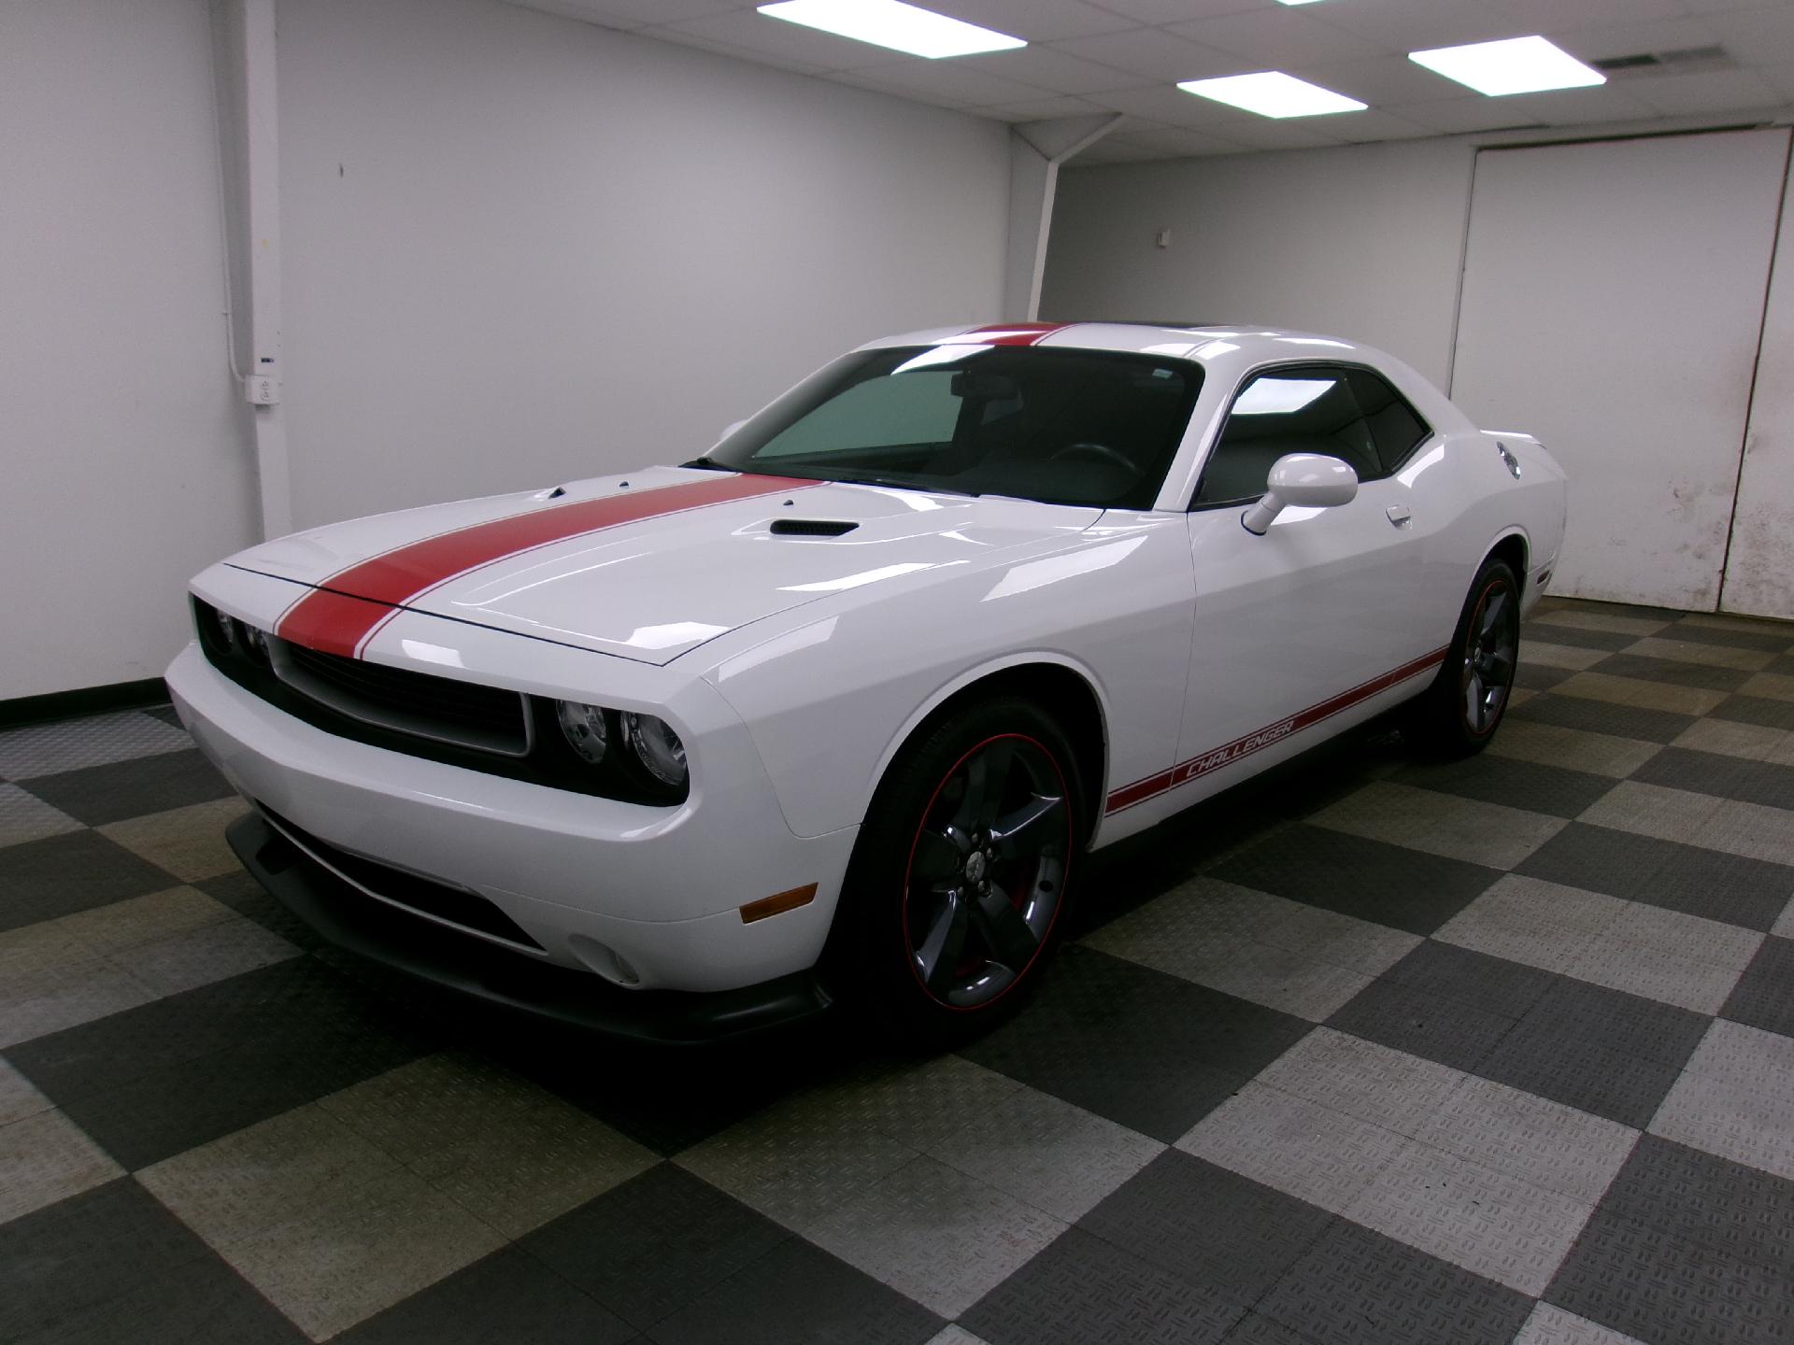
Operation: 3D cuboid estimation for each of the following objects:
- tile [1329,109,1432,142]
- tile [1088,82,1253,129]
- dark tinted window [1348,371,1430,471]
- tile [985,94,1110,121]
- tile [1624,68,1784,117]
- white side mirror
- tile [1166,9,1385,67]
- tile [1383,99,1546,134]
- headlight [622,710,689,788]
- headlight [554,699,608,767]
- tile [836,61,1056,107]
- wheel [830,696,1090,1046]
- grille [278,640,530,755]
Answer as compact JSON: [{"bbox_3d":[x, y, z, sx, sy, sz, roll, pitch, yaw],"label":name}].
[{"bbox_3d":[2.814,-3.295,8.429,0.600,0.020,1.145,12,16,39],"label":"tile"},{"bbox_3d":[1.591,-3.209,7.927,0.605,0.020,1.214,12,16,39],"label":"tile"},{"bbox_3d":[1.579,-0.791,4.394,0.060,0.320,0.520,-15,-1,41],"label":"dark tinted window"},{"bbox_3d":[1.120,-3.304,8.313,0.600,0.020,1.210,12,16,39],"label":"tile"},{"bbox_3d":[4.207,-3.011,7.279,0.600,0.020,1.145,12,16,39],"label":"tile"},{"bbox_3d":[0.982,-0.441,3.411,0.220,0.180,0.160,12,16,39],"label":"white side mirror"},{"bbox_3d":[1.737,-2.858,6.305,0.600,0.025,1.200,11,16,39],"label":"tile"},{"bbox_3d":[3.279,-3.200,8.045,0.600,0.020,1.145,12,16,39],"label":"tile"},{"bbox_3d":[-0.384,0.106,2.301,0.165,0.165,0.100,12,16,39],"label":"headlight"},{"bbox_3d":[-0.502,0.087,2.368,0.145,0.137,0.085,11,16,39],"label":"headlight"},{"bbox_3d":[0.334,-3.121,7.409,0.605,0.020,1.214,12,16,39],"label":"tile"},{"bbox_3d":[0.117,0.370,2.813,0.245,0.725,0.725,12,16,39],"label":"wheel"},{"bbox_3d":[-0.987,0.021,2.642,0.910,0.145,0.120,11,16,39],"label":"grille"}]

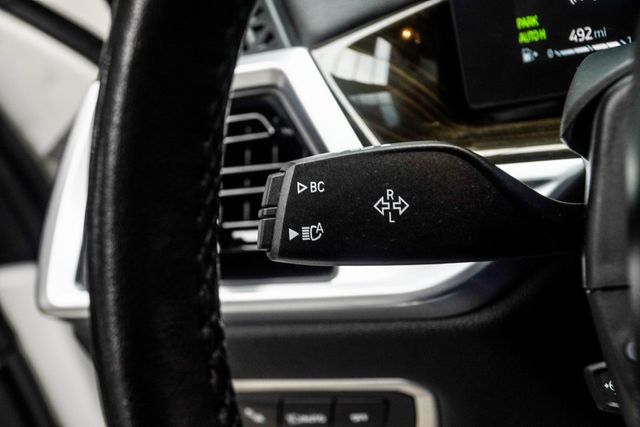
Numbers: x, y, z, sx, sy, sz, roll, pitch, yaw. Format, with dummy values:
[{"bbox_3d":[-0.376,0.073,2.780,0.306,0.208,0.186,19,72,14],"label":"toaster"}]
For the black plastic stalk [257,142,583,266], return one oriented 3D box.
[{"bbox_3d":[0.034,-0.003,0.320,0.110,0.040,0.029,0,5,-3],"label":"black plastic stalk"}]

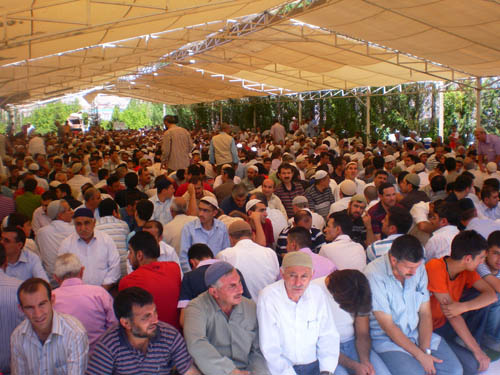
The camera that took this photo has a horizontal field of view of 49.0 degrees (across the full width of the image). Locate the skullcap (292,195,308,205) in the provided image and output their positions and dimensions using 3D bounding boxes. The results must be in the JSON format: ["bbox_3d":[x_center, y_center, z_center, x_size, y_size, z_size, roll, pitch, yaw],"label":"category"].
[{"bbox_3d":[0.511,0.131,5.550,0.170,0.100,0.190,-2,15,-14],"label":"skullcap"}]

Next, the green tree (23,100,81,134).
[{"bbox_3d":[-18.710,-6.347,52.000,5.600,4.000,4.800,0,7,0],"label":"green tree"}]

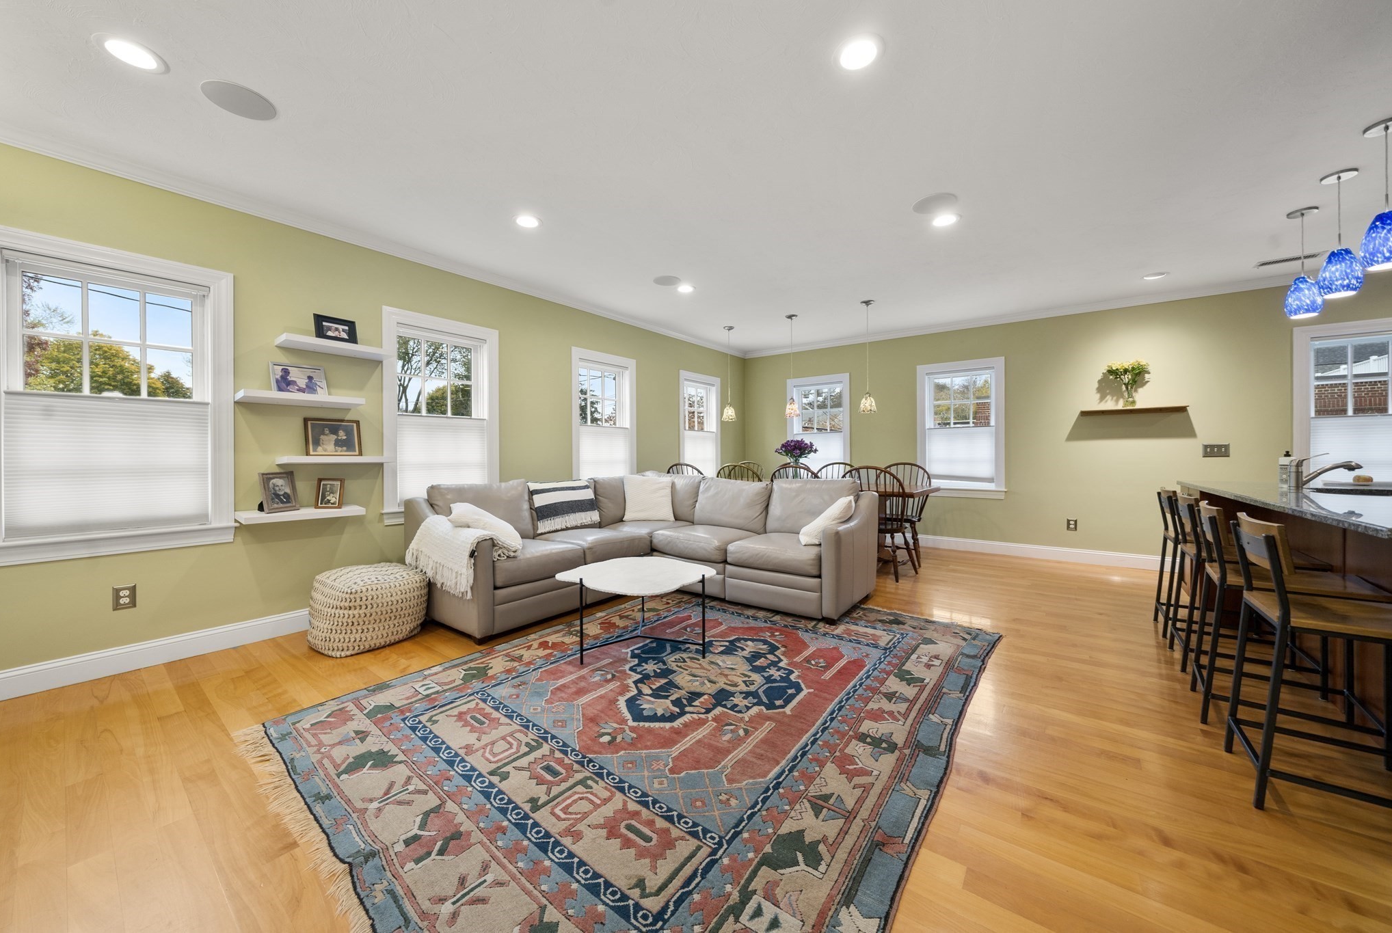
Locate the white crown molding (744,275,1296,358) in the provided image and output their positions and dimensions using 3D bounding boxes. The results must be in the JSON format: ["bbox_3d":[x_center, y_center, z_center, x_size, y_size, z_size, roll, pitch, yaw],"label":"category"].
[{"bbox_3d":[2.886,-1.629,5.450,5.341,0.085,0.085,1,1,36],"label":"white crown molding"}]

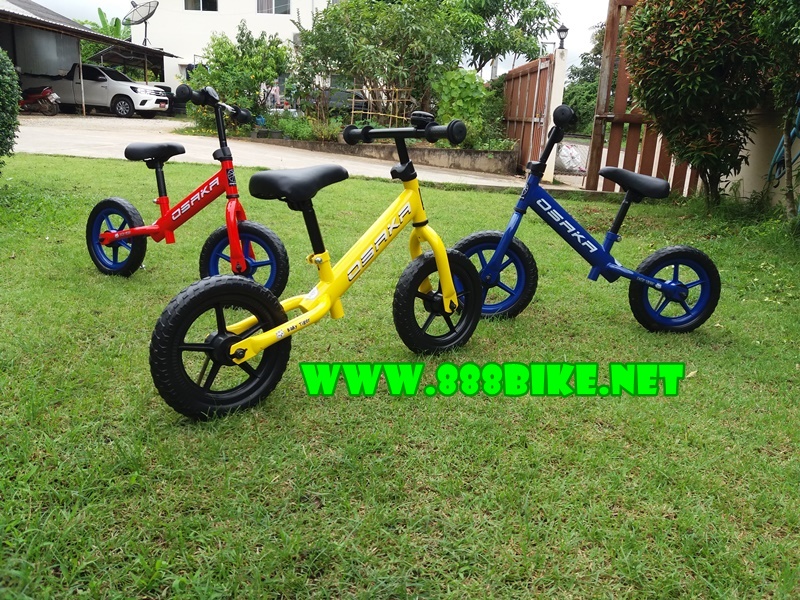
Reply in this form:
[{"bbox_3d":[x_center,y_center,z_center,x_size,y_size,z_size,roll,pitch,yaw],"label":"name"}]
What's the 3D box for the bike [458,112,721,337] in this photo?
[{"bbox_3d":[0.593,-0.233,1.993,0.874,0.649,0.370,3,15,-3],"label":"bike"}]

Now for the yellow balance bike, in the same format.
[{"bbox_3d":[-0.121,-0.101,1.434,0.882,0.605,0.422,-10,15,-41],"label":"yellow balance bike"}]

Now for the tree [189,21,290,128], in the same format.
[{"bbox_3d":[-3.969,-5.551,16.000,2.500,2.600,2.400,4,15,0],"label":"tree"}]

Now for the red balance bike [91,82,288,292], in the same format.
[{"bbox_3d":[-0.678,-0.336,2.033,0.873,0.649,0.370,13,17,30],"label":"red balance bike"}]

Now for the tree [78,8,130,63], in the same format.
[{"bbox_3d":[-11.873,-9.623,26.000,2.600,4.200,2.600,4,15,0],"label":"tree"}]

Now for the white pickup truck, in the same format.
[{"bbox_3d":[-10.426,-7.113,21.897,5.250,1.680,1.820,6,15,8],"label":"white pickup truck"}]

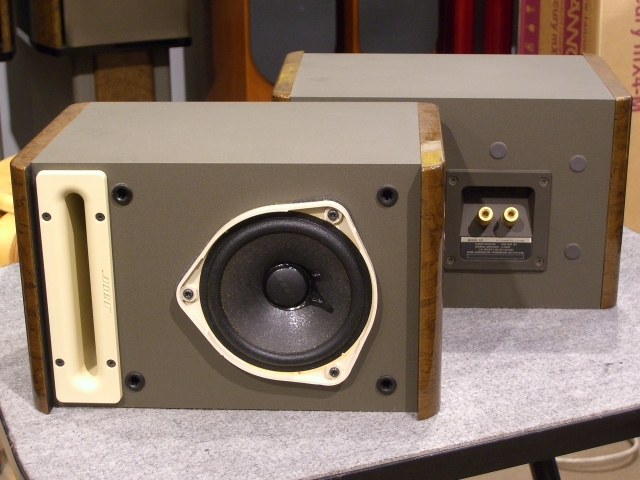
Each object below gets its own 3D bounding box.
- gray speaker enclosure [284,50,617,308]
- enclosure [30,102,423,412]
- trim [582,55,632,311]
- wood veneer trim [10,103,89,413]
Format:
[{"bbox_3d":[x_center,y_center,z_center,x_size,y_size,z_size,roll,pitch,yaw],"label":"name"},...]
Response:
[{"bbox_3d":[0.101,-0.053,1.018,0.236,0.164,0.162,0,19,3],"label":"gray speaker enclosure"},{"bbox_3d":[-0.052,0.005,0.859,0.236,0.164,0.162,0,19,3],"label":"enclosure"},{"bbox_3d":[0.226,-0.054,1.017,0.014,0.164,0.174,0,19,3],"label":"trim"},{"bbox_3d":[-0.177,0.006,0.860,0.014,0.164,0.174,0,19,3],"label":"wood veneer trim"}]

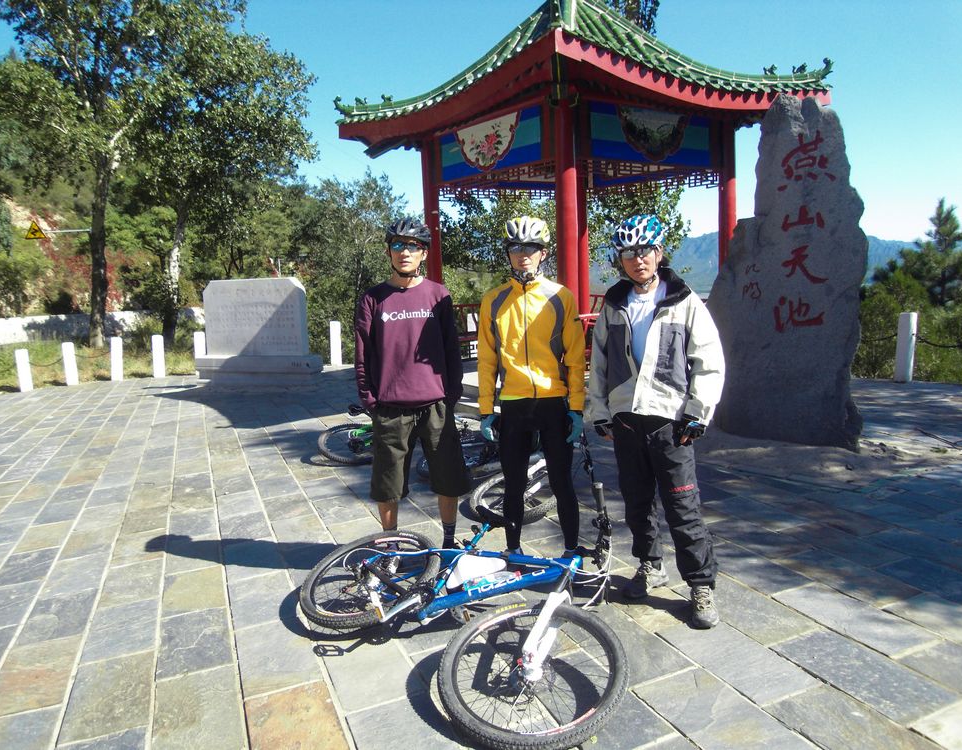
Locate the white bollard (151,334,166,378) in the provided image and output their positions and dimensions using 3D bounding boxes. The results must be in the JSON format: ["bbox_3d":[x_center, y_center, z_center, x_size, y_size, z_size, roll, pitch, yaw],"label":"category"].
[{"bbox_3d":[-6.186,-0.345,13.278,0.215,0.810,0.215,-1,6,0],"label":"white bollard"}]

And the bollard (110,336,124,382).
[{"bbox_3d":[-7.209,-0.307,13.750,0.200,0.870,0.200,-6,8,-26],"label":"bollard"}]

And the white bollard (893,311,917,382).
[{"bbox_3d":[5.550,-0.359,9.050,0.200,0.890,0.200,1,8,30],"label":"white bollard"}]

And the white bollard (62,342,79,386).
[{"bbox_3d":[-7.414,-0.190,12.537,0.210,0.780,0.210,-1,6,0],"label":"white bollard"}]

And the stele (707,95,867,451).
[{"bbox_3d":[2.640,-0.880,6.030,1.150,2.850,0.500,3,9,38],"label":"stele"}]

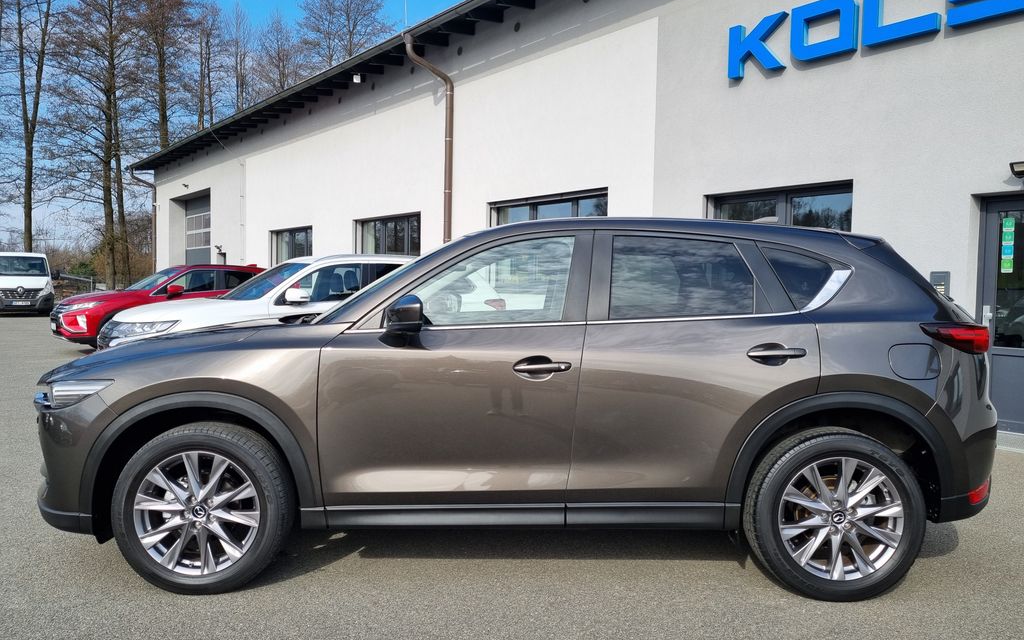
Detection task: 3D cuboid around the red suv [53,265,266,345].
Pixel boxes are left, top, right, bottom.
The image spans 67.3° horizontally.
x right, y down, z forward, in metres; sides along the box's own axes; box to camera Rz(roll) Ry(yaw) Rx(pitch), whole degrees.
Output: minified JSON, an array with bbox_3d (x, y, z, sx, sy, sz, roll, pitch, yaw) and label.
[{"bbox_3d":[-6.396,-0.282,15.056,4.405,1.685,1.805,-1,3,-40],"label":"red suv"}]

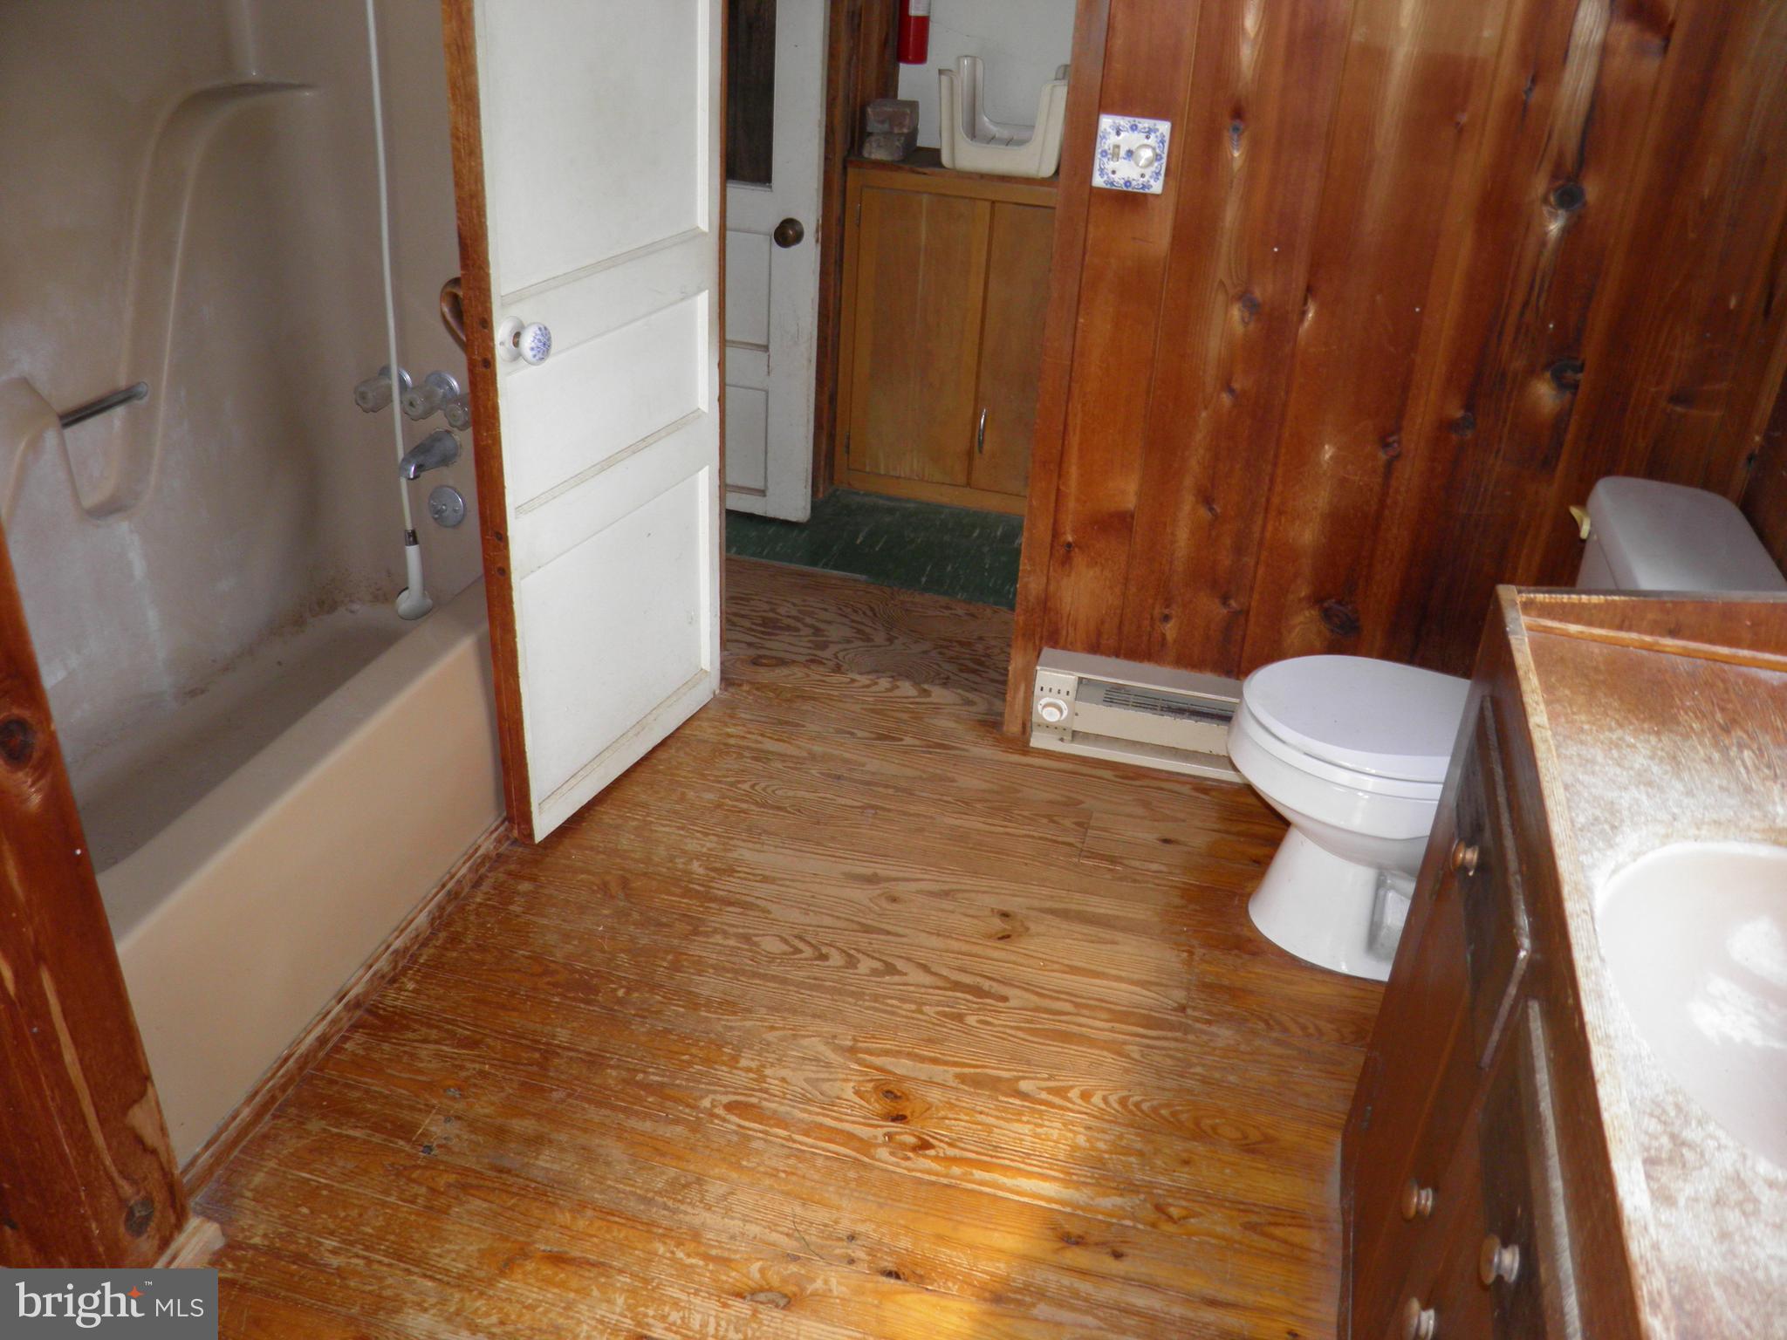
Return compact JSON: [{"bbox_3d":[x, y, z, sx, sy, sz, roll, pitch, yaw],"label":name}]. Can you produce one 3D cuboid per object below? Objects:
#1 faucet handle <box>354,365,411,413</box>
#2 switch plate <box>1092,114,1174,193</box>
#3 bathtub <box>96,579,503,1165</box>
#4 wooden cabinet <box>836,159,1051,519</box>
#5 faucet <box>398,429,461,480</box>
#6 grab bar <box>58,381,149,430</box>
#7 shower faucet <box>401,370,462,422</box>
[{"bbox_3d":[-1.015,-0.551,2.845,0.070,0.070,0.096,10,30,12],"label":"faucet handle"},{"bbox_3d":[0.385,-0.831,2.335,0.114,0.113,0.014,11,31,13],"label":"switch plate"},{"bbox_3d":[-1.097,0.096,2.501,0.760,0.410,1.520,11,31,13],"label":"bathtub"},{"bbox_3d":[0.253,-0.882,3.829,0.745,0.875,0.260,11,31,13],"label":"wooden cabinet"},{"bbox_3d":[-0.924,-0.422,2.867,0.055,0.065,0.140,11,31,13],"label":"faucet"},{"bbox_3d":[-1.312,-0.438,2.402,0.030,0.027,0.190,11,31,13],"label":"grab bar"},{"bbox_3d":[-0.906,-0.533,2.820,0.068,0.068,0.105,11,31,13],"label":"shower faucet"}]

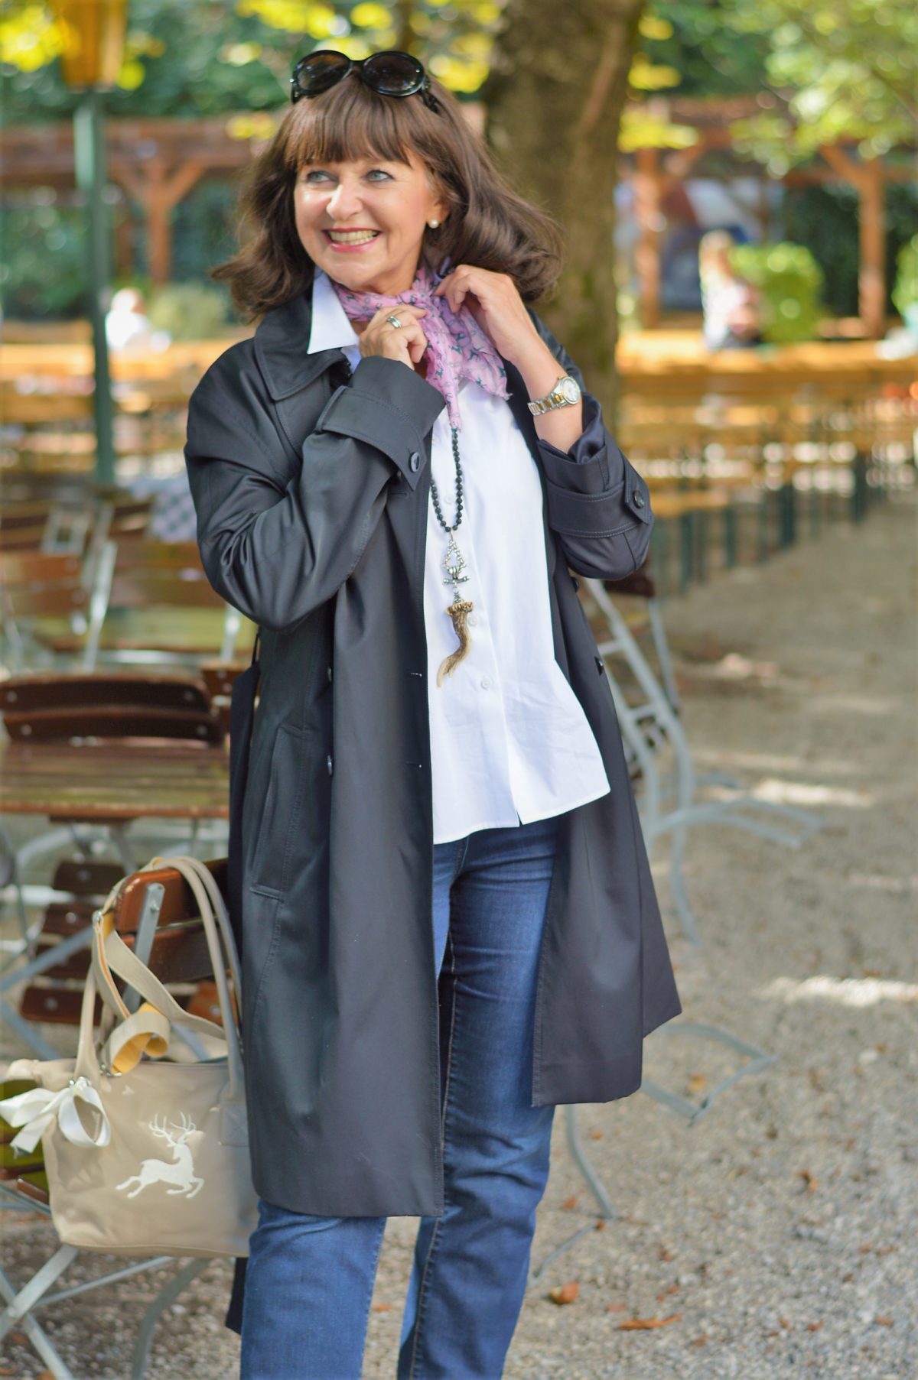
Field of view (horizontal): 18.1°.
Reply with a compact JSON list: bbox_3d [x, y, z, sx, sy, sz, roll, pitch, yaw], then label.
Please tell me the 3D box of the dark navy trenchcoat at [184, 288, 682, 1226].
[{"bbox_3d":[-0.026,0.052,3.000,0.500,0.930,0.410,-4,9,-20],"label":"dark navy trenchcoat"}]

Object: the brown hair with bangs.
[{"bbox_3d":[-0.072,-0.509,2.960,0.335,0.250,0.265,2,9,20],"label":"brown hair with bangs"}]

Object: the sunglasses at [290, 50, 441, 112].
[{"bbox_3d":[-0.081,-0.585,2.919,0.147,0.055,0.135,2,-24,18],"label":"sunglasses"}]

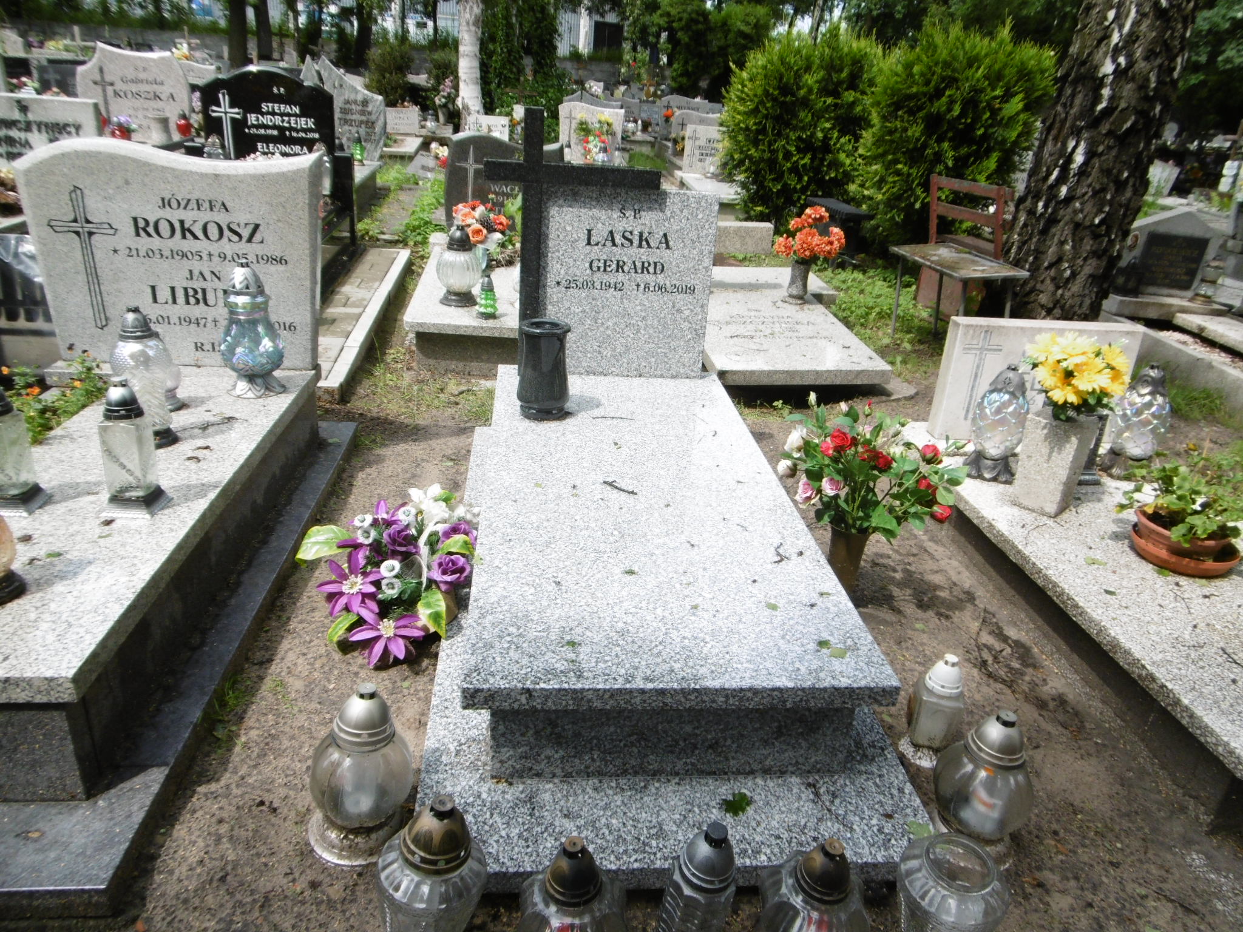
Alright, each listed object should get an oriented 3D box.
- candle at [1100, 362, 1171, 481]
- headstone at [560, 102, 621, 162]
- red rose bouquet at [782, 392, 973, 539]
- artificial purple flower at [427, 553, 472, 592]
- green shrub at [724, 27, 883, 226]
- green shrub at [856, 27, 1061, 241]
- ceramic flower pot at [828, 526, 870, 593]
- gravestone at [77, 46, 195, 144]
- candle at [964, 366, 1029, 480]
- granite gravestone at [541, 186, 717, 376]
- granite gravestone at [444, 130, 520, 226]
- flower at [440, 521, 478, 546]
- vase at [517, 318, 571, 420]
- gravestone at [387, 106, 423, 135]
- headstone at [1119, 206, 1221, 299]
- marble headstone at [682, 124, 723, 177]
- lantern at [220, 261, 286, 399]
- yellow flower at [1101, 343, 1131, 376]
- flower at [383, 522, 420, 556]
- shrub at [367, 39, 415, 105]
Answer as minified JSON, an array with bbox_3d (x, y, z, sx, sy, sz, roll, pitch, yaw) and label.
[{"bbox_3d":[1.669,-0.147,2.764,0.165,0.345,0.165,2,25,-7],"label":"candle"},{"bbox_3d":[-0.340,-3.753,9.710,0.720,0.710,0.100,1,23,-7],"label":"headstone"},{"bbox_3d":[0.611,0.003,2.100,0.440,0.330,0.380,1,23,-7],"label":"red rose bouquet"},{"bbox_3d":[-0.424,0.264,2.130,0.108,0.085,0.100,-1,25,-11],"label":"artificial purple flower"},{"bbox_3d":[1.682,-3.013,7.966,1.550,1.750,1.500,2,25,-7],"label":"green shrub"},{"bbox_3d":[3.415,-3.314,8.900,1.950,2.200,1.850,1,23,-7],"label":"green shrub"},{"bbox_3d":[0.625,0.265,2.420,0.120,0.235,0.120,4,25,-2],"label":"ceramic flower pot"},{"bbox_3d":[-3.671,-2.811,6.534,0.815,0.667,0.097,1,25,-7],"label":"gravestone"},{"bbox_3d":[1.157,-0.134,2.606,0.155,0.340,0.155,1,23,-7],"label":"candle"},{"bbox_3d":[0.003,-0.615,2.904,0.596,0.615,0.080,1,18,-7],"label":"granite gravestone"},{"bbox_3d":[-0.732,-1.750,5.412,0.742,0.629,0.097,1,25,-7],"label":"granite gravestone"},{"bbox_3d":[-0.421,0.181,2.220,0.100,0.080,0.095,0,25,-11],"label":"flower"},{"bbox_3d":[-0.237,-0.294,2.624,0.170,0.279,0.170,1,25,-7],"label":"vase"},{"bbox_3d":[-3.540,-5.603,13.967,0.520,0.410,0.100,1,23,-7],"label":"gravestone"},{"bbox_3d":[3.534,-1.418,5.657,0.680,0.570,0.120,7,25,6],"label":"headstone"},{"bbox_3d":[1.195,-4.082,11.131,0.700,0.600,0.100,1,23,-7],"label":"marble headstone"},{"bbox_3d":[-1.080,-0.405,2.535,0.175,0.378,0.175,2,25,-7],"label":"lantern"},{"bbox_3d":[1.458,-0.315,2.542,0.050,0.100,0.100,-41,41,-15],"label":"yellow flower"},{"bbox_3d":[-0.546,0.182,2.141,0.089,0.063,0.085,-1,65,-1],"label":"flower"},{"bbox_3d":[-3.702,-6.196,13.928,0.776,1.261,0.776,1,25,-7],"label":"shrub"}]

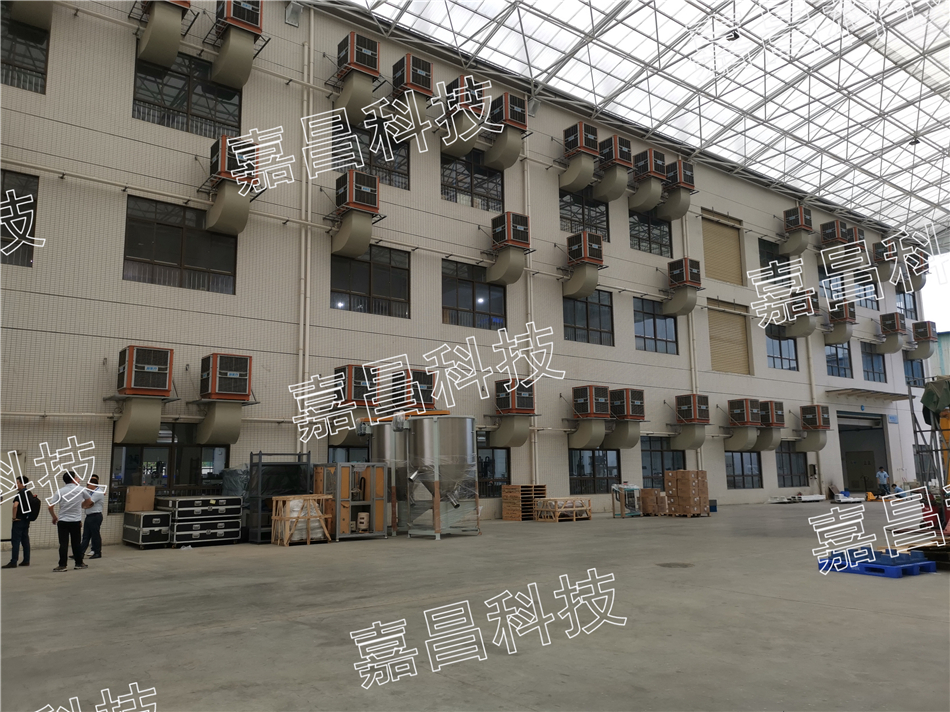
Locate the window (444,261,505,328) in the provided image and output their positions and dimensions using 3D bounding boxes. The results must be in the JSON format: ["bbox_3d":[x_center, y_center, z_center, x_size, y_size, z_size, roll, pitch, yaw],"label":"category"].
[{"bbox_3d":[0.018,-2.067,25.975,2.862,2.253,0.122,6,-11,-38],"label":"window"}]

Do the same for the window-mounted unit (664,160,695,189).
[{"bbox_3d":[9.327,-8.182,34.019,0.980,1.151,0.970,6,-12,-37],"label":"window-mounted unit"}]

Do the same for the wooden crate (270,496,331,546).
[{"bbox_3d":[-4.166,3.957,17.863,1.165,1.100,0.890,5,-11,-36],"label":"wooden crate"}]

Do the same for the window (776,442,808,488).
[{"bbox_3d":[16.280,5.563,38.083,3.000,2.380,0.120,6,-11,-37],"label":"window"}]

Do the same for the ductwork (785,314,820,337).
[{"bbox_3d":[17.151,-1.581,39.029,0.677,0.956,1.408,6,-12,-38],"label":"ductwork"}]

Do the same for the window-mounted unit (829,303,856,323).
[{"bbox_3d":[20.555,-2.404,41.383,0.990,1.161,0.949,6,-12,-38],"label":"window-mounted unit"}]

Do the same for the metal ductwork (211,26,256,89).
[{"bbox_3d":[-7.133,-8.785,21.913,0.807,1.086,1.346,6,-12,-37],"label":"metal ductwork"}]

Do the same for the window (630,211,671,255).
[{"bbox_3d":[8.047,-5.821,33.999,3.020,2.310,0.120,6,-11,-38],"label":"window"}]

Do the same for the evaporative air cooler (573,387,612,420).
[{"bbox_3d":[4.439,1.784,28.123,1.002,1.174,1.002,6,-11,-37],"label":"evaporative air cooler"}]

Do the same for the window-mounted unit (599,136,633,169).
[{"bbox_3d":[6.057,-8.623,31.851,0.989,1.166,0.926,6,-12,-37],"label":"window-mounted unit"}]

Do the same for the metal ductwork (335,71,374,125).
[{"bbox_3d":[-3.886,-8.126,23.567,0.677,1.075,1.408,6,-12,-38],"label":"metal ductwork"}]

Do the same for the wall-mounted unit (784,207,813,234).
[{"bbox_3d":[17.139,-7.113,39.290,0.982,1.160,0.936,6,-11,-37],"label":"wall-mounted unit"}]

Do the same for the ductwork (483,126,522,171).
[{"bbox_3d":[1.084,-7.486,26.855,0.957,1.044,1.322,6,-11,-38],"label":"ductwork"}]

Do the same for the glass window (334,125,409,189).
[{"bbox_3d":[-3.441,-6.917,24.646,2.899,2.363,0.121,6,-12,-38],"label":"glass window"}]

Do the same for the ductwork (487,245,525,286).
[{"bbox_3d":[1.135,-3.223,26.497,0.683,1.031,1.293,6,-11,-37],"label":"ductwork"}]

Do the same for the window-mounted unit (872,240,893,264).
[{"bbox_3d":[25.088,-6.336,45.269,0.957,1.119,0.948,6,-11,-38],"label":"window-mounted unit"}]

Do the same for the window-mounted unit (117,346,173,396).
[{"bbox_3d":[-8.253,0.454,18.525,0.990,1.165,0.965,6,-11,-38],"label":"window-mounted unit"}]

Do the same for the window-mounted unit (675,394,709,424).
[{"bbox_3d":[9.404,2.323,31.908,1.002,1.174,1.002,6,-11,-37],"label":"window-mounted unit"}]

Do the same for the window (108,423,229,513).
[{"bbox_3d":[-8.024,2.968,19.562,2.966,2.308,0.142,6,-11,-37],"label":"window"}]

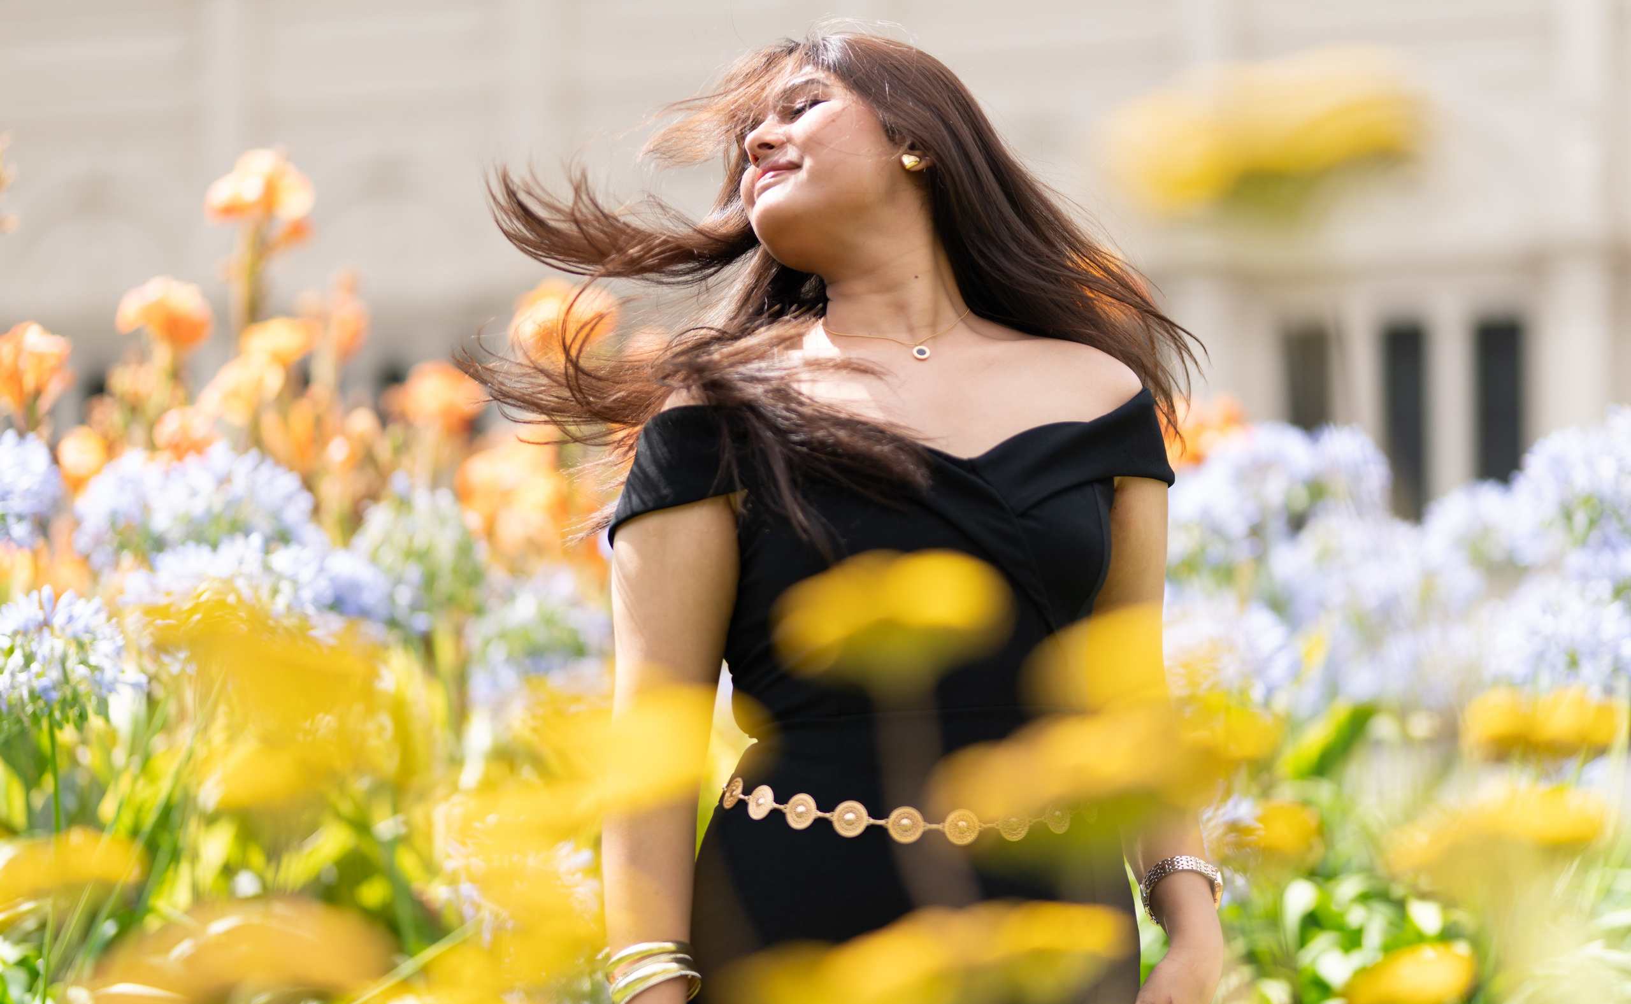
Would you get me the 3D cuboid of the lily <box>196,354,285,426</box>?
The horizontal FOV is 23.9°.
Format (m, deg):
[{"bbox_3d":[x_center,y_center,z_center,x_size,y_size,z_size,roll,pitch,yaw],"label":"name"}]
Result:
[{"bbox_3d":[-0.731,-0.143,4.900,0.108,0.089,0.100,1,-6,-9],"label":"lily"}]

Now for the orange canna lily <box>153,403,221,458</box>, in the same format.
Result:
[{"bbox_3d":[-0.800,-0.088,4.900,0.085,0.069,0.080,1,-6,-9],"label":"orange canna lily"}]

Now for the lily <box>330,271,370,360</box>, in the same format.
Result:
[{"bbox_3d":[-0.629,-0.251,5.200,0.053,0.117,0.060,1,-6,-7],"label":"lily"}]

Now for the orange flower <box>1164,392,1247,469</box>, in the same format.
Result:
[{"bbox_3d":[0.509,-0.095,5.100,0.119,0.099,0.100,-1,-6,6],"label":"orange flower"}]

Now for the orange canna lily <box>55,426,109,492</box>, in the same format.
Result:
[{"bbox_3d":[-0.915,-0.052,4.800,0.065,0.085,0.070,1,-6,-11],"label":"orange canna lily"}]

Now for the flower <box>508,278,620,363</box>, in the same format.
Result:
[{"bbox_3d":[-0.327,-0.234,5.000,0.141,0.105,0.120,0,-6,-4],"label":"flower"}]

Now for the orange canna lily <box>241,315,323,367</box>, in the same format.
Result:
[{"bbox_3d":[-0.694,-0.209,5.000,0.103,0.064,0.095,1,-6,-8],"label":"orange canna lily"}]

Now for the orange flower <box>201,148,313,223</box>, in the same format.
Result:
[{"bbox_3d":[-0.707,-0.403,4.900,0.137,0.093,0.120,1,-6,-8],"label":"orange flower"}]

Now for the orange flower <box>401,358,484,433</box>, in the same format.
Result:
[{"bbox_3d":[-0.502,-0.140,5.200,0.112,0.096,0.100,1,-6,-6],"label":"orange flower"}]

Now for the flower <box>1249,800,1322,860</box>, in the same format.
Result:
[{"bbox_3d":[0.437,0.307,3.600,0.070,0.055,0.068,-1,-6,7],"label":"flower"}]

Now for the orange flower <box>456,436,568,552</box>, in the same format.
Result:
[{"bbox_3d":[-0.384,-0.009,4.850,0.134,0.145,0.130,0,-6,-5],"label":"orange flower"}]

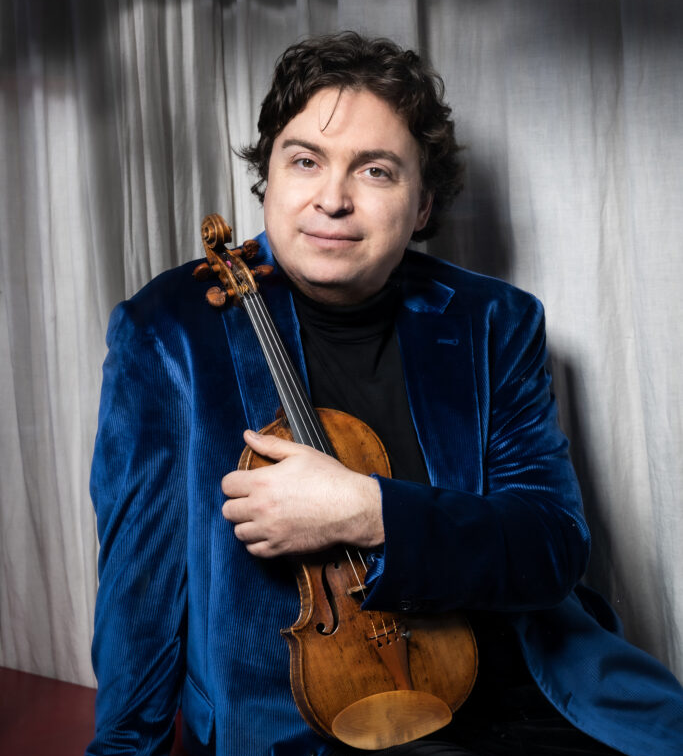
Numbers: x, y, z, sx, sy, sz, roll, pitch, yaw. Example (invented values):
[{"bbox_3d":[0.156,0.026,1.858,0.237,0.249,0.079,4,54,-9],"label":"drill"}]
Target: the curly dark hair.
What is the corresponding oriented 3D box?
[{"bbox_3d":[0.015,-0.255,1.830,0.218,0.213,0.215,8,8,9],"label":"curly dark hair"}]

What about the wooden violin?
[{"bbox_3d":[-0.026,0.093,1.819,0.202,0.597,0.090,-18,-6,-24],"label":"wooden violin"}]

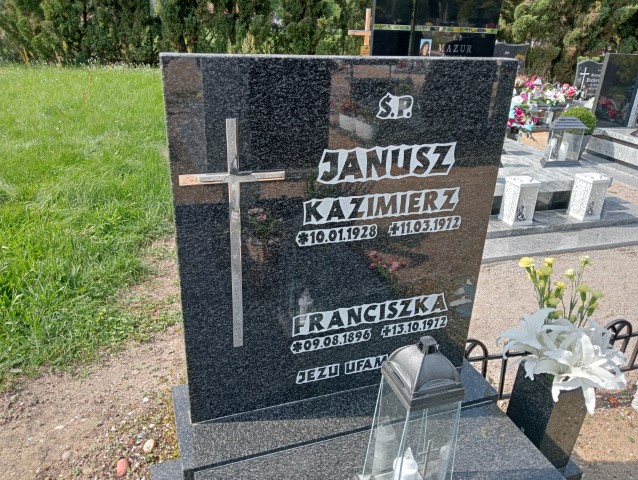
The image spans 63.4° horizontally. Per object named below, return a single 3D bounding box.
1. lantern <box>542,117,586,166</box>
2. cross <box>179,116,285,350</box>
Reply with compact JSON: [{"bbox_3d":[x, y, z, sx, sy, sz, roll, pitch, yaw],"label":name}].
[{"bbox_3d":[1.696,-0.688,3.587,0.262,0.340,0.170,2,23,0],"label":"lantern"},{"bbox_3d":[-0.165,0.010,1.040,0.203,0.498,0.013,-6,24,-17],"label":"cross"}]

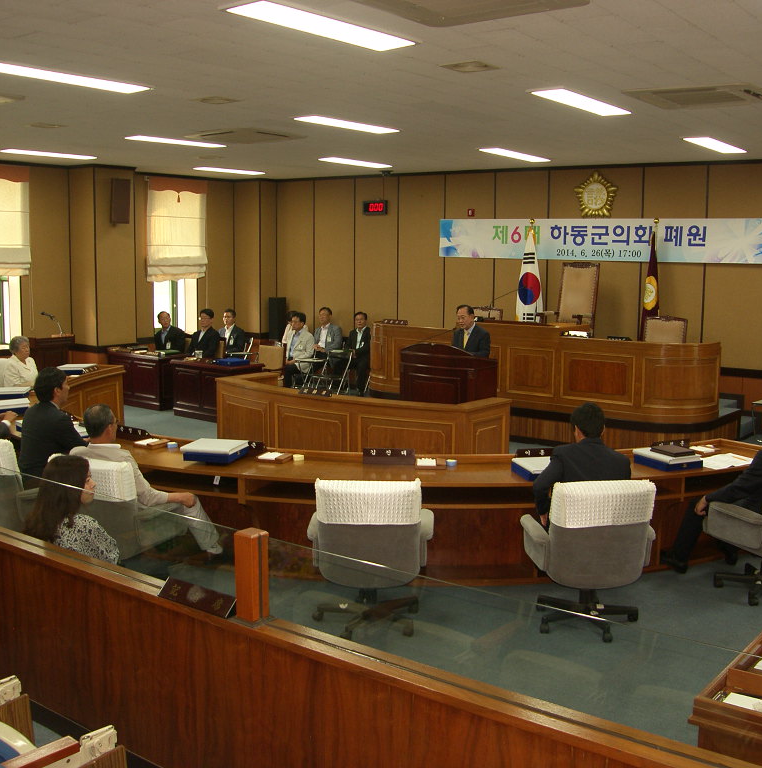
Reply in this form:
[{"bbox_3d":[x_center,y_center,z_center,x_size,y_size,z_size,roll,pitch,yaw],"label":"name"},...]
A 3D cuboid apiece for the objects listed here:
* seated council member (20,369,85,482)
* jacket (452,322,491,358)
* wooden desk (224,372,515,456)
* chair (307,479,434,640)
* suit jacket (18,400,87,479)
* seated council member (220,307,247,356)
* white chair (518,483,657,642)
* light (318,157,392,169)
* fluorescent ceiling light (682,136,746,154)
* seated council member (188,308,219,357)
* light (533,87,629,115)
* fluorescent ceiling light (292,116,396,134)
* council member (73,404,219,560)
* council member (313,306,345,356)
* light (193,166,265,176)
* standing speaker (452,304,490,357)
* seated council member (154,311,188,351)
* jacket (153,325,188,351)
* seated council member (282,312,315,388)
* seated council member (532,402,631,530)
[{"bbox_3d":[-2.152,0.531,7.192,0.580,1.300,0.820,7,9,41],"label":"seated council member"},{"bbox_3d":[0.979,-0.308,11.245,0.480,0.740,0.320,7,9,39],"label":"jacket"},{"bbox_3d":[-0.293,0.463,9.932,3.100,0.840,1.000,6,8,37],"label":"wooden desk"},{"bbox_3d":[-0.050,0.919,5.964,0.700,0.900,0.700,1,7,0],"label":"chair"},{"bbox_3d":[-2.415,0.437,7.613,0.520,0.670,0.460,6,9,36],"label":"suit jacket"},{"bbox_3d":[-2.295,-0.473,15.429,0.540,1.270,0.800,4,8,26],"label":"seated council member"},{"bbox_3d":[1.175,0.927,6.024,0.700,0.900,0.700,-1,7,-15],"label":"white chair"},{"bbox_3d":[-0.334,-3.010,14.134,0.280,0.080,1.290,6,9,35],"label":"light"},{"bbox_3d":[3.576,-2.587,11.098,0.310,0.080,1.320,5,8,34],"label":"fluorescent ceiling light"},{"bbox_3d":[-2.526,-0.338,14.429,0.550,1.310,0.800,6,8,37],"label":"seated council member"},{"bbox_3d":[1.615,-2.302,8.353,0.310,0.080,1.300,5,8,34],"label":"light"},{"bbox_3d":[-0.326,-2.482,9.940,0.280,0.080,1.290,6,9,35],"label":"fluorescent ceiling light"},{"bbox_3d":[-1.452,0.671,6.523,0.600,1.200,1.020,6,9,40],"label":"council member"},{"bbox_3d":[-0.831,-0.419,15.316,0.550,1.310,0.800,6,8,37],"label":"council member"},{"bbox_3d":[-2.246,-3.154,15.353,0.260,0.060,1.250,6,9,37],"label":"light"},{"bbox_3d":[0.971,-0.074,11.260,0.520,1.640,0.360,6,9,40],"label":"standing speaker"},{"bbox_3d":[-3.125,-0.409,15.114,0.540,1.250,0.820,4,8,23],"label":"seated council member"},{"bbox_3d":[-3.001,-0.536,14.765,0.550,0.660,0.360,6,8,37],"label":"jacket"},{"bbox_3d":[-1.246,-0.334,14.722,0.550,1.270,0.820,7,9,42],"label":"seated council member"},{"bbox_3d":[1.191,0.714,6.362,0.580,1.240,0.800,-1,7,-14],"label":"seated council member"}]

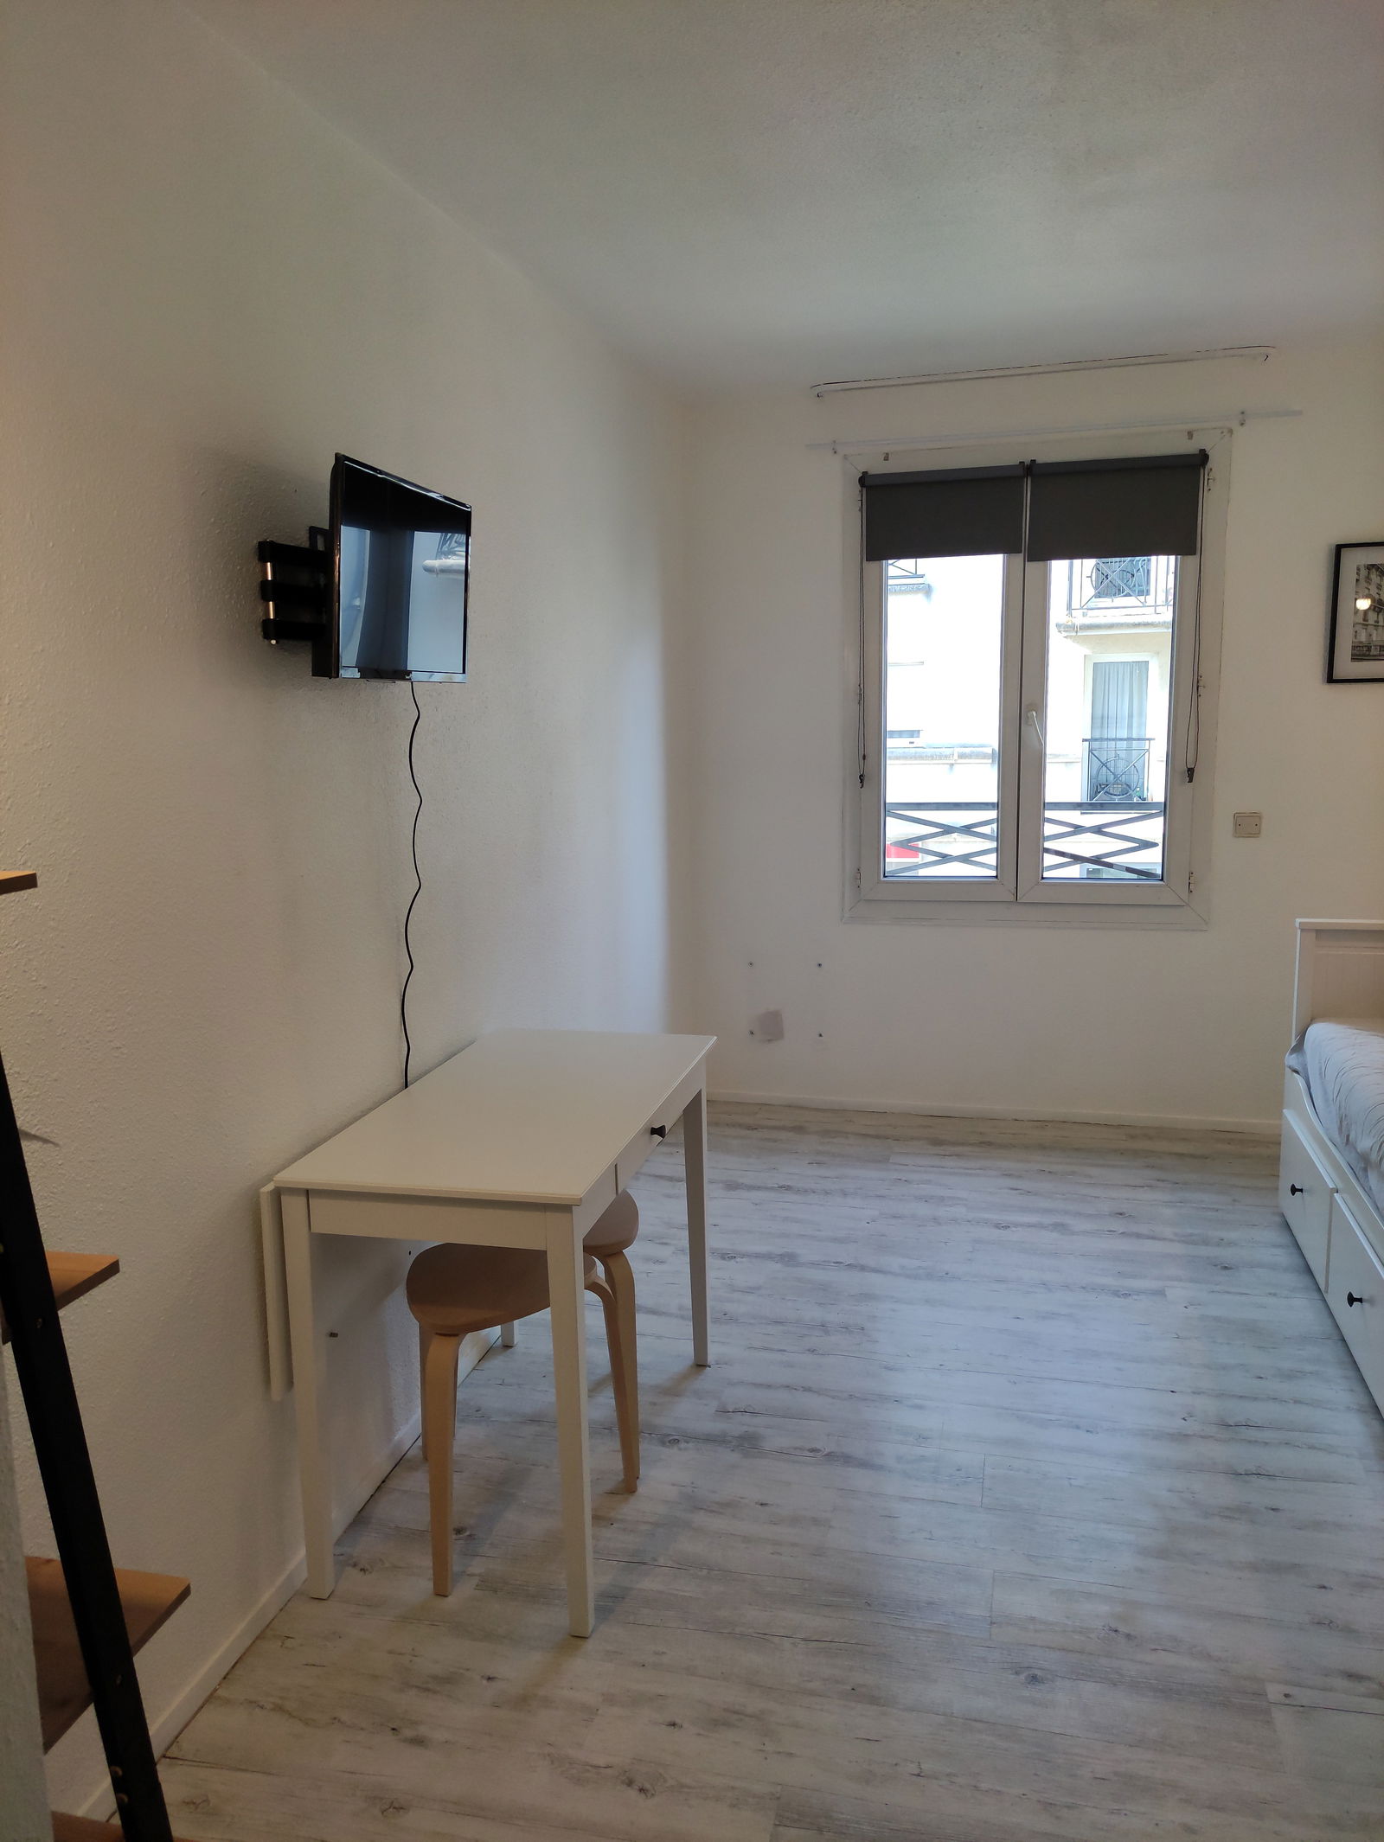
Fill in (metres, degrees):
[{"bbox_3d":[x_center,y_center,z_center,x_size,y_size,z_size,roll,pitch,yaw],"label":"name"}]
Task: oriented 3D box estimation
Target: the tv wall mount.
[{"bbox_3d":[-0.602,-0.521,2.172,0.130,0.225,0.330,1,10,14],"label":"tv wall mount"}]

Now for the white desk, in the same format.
[{"bbox_3d":[-0.311,0.701,2.577,0.530,0.750,0.960,1,10,13],"label":"white desk"}]

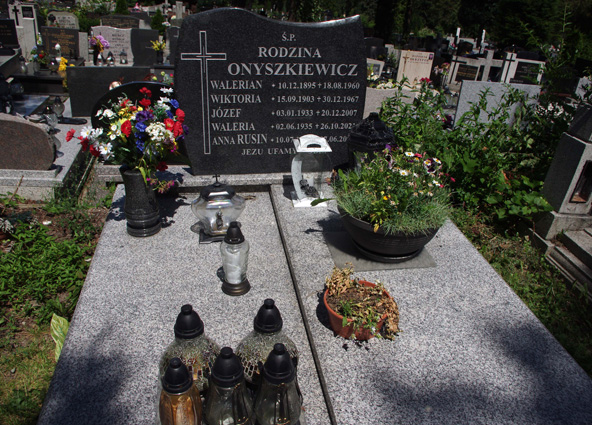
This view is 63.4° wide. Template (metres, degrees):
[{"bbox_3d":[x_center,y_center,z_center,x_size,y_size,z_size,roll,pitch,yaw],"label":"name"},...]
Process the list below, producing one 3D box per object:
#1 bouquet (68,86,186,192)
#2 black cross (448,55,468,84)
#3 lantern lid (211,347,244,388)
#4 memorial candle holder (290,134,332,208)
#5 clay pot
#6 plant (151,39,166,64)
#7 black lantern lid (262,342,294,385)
[{"bbox_3d":[-0.637,-0.291,1.875,0.430,0.380,0.320,-3,30,-10],"label":"bouquet"},{"bbox_3d":[2.519,-2.229,7.500,0.250,0.480,0.040,8,28,9],"label":"black cross"},{"bbox_3d":[-0.164,0.364,1.155,0.077,0.079,0.077,-3,30,-10],"label":"lantern lid"},{"bbox_3d":[0.066,-0.199,2.320,0.165,0.310,0.165,-3,30,-10],"label":"memorial candle holder"},{"bbox_3d":[0.199,0.333,1.608,0.213,0.108,0.213,2,30,-1],"label":"clay pot"},{"bbox_3d":[-2.050,-2.403,7.200,0.240,0.400,0.230,-1,28,-9],"label":"plant"},{"bbox_3d":[-0.034,0.334,1.081,0.074,0.076,0.074,2,30,-1],"label":"black lantern lid"}]

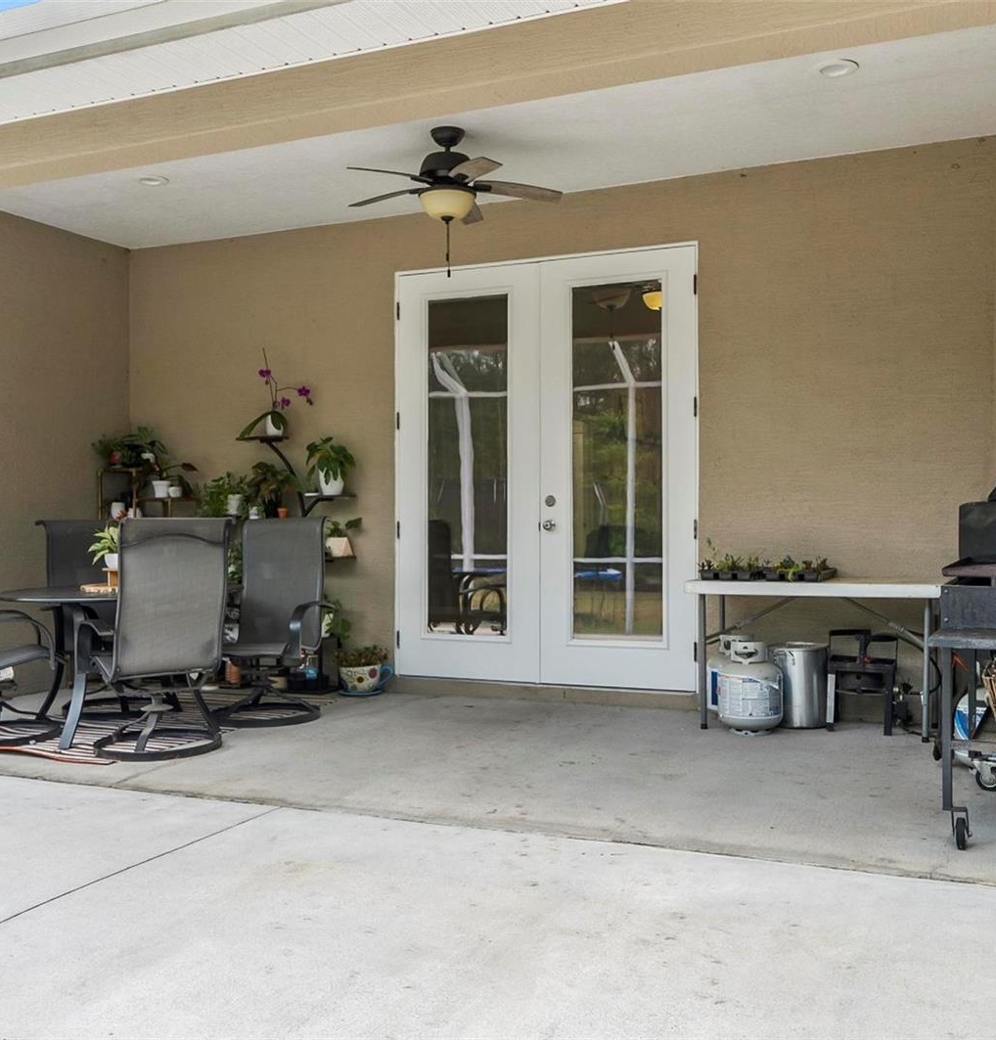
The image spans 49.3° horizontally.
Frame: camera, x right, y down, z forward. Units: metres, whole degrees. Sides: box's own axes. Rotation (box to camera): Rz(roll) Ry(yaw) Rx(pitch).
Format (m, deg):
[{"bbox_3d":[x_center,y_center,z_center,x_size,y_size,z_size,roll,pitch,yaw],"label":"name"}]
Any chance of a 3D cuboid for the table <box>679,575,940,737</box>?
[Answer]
[{"bbox_3d":[1.590,0.675,5.441,1.215,0.740,0.550,0,0,21],"label":"table"}]

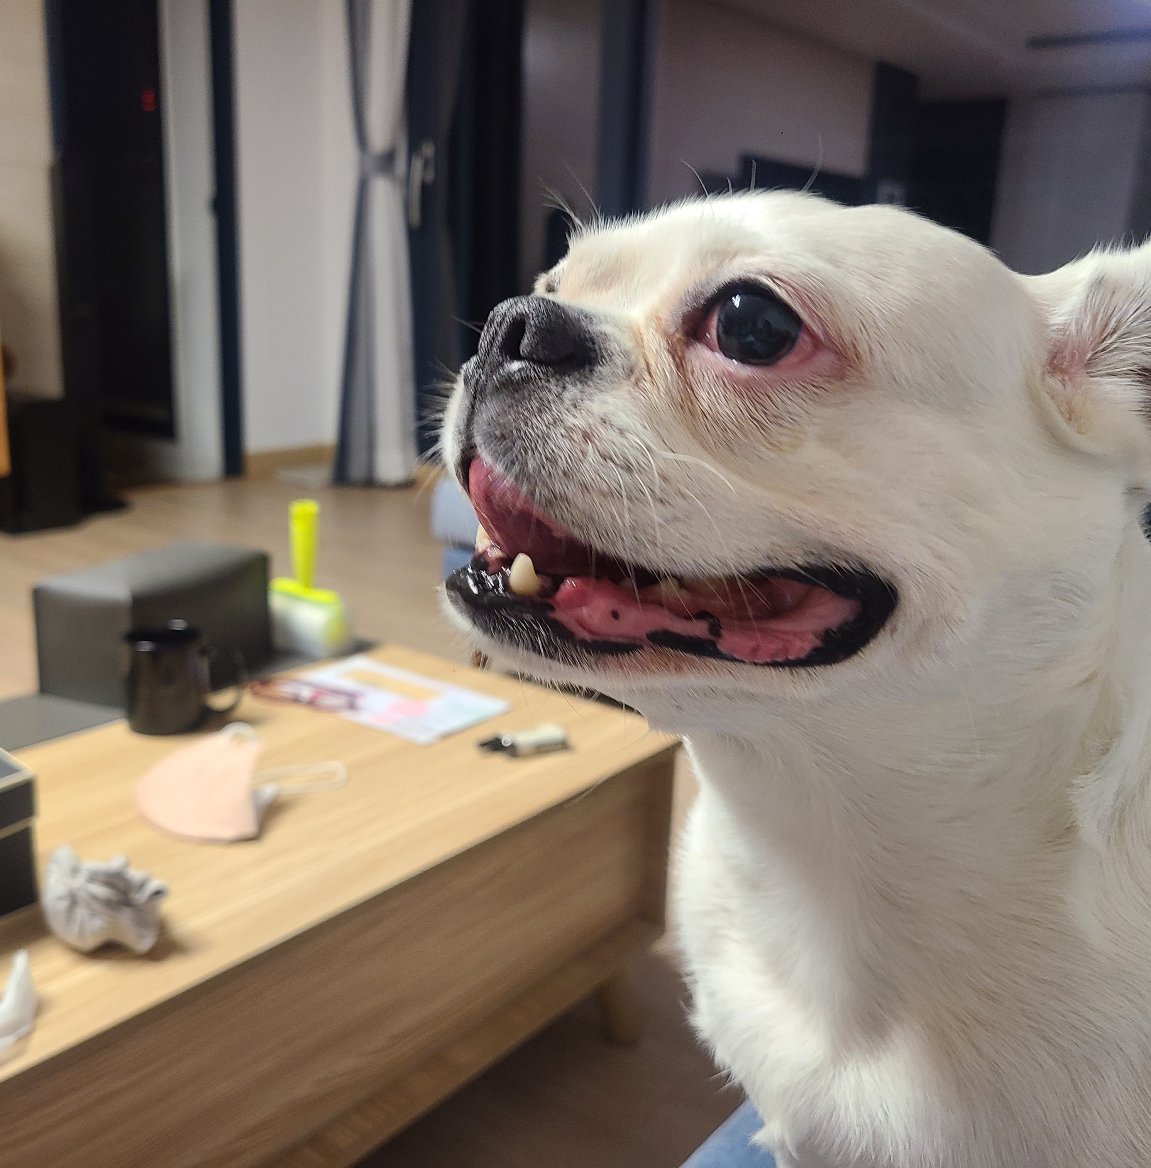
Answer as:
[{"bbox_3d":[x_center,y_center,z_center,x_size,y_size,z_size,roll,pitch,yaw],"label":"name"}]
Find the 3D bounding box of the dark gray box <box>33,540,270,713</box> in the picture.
[{"bbox_3d":[-0.482,0.045,1.361,0.128,0.132,0.232,9,16,23],"label":"dark gray box"}]

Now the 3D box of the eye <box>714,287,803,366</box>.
[{"bbox_3d":[0.045,-0.064,0.287,0.021,0.019,0.016,7,7,19],"label":"eye"}]

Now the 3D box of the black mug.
[{"bbox_3d":[-0.391,0.092,1.177,0.113,0.095,0.075,-2,15,-19],"label":"black mug"}]

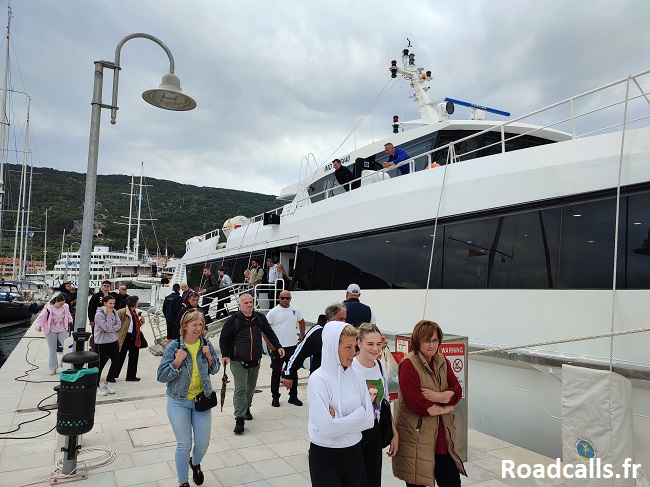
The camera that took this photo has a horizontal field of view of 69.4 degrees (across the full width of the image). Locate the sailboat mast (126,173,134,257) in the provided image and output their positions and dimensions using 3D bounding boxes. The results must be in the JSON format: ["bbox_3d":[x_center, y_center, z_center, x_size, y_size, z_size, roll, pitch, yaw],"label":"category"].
[{"bbox_3d":[-31.276,-4.476,75.553,0.330,13.477,0.330,4,-5,-29],"label":"sailboat mast"}]

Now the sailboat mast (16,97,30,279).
[{"bbox_3d":[-27.346,-5.136,42.688,0.240,16.778,0.240,4,-5,-29],"label":"sailboat mast"}]

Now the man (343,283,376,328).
[{"bbox_3d":[0.502,1.617,7.420,0.540,1.880,0.360,2,-5,-12],"label":"man"}]

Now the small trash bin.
[{"bbox_3d":[-2.354,1.410,4.456,0.355,0.739,0.370,4,-5,-29],"label":"small trash bin"}]

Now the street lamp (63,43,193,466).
[{"bbox_3d":[-2.032,-0.037,5.071,1.130,4.660,0.620,5,-6,-33],"label":"street lamp"}]

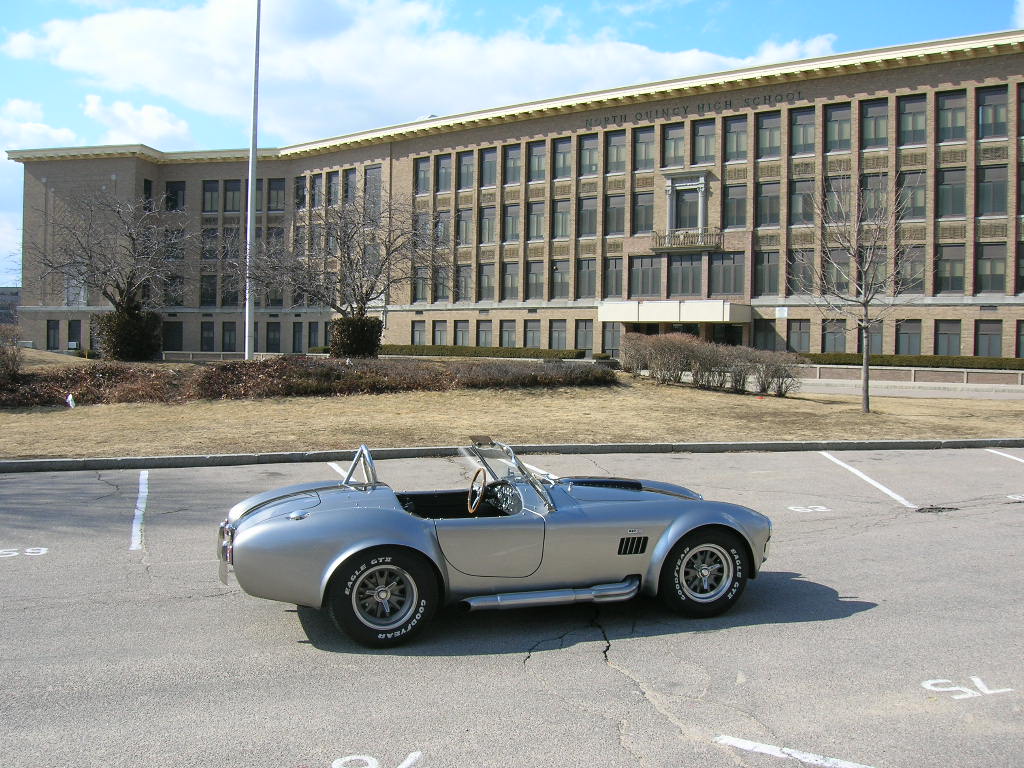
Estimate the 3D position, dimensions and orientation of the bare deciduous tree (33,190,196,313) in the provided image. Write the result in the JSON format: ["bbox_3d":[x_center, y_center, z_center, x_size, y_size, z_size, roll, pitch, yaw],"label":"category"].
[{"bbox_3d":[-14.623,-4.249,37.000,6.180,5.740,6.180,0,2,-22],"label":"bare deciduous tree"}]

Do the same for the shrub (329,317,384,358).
[{"bbox_3d":[-6.030,-1.803,39.000,2.130,1.630,2.130,1,2,-9],"label":"shrub"}]

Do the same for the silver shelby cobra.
[{"bbox_3d":[-0.075,1.022,7.391,4.020,1.200,1.740,0,2,-19],"label":"silver shelby cobra"}]

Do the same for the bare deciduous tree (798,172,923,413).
[{"bbox_3d":[9.235,-2.417,26.500,3.430,6.310,3.430,2,2,19],"label":"bare deciduous tree"}]

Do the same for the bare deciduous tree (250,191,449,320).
[{"bbox_3d":[-6.301,-4.479,39.000,7.600,6.050,7.220,1,2,-9],"label":"bare deciduous tree"}]

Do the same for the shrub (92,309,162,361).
[{"bbox_3d":[-14.144,-1.803,37.000,2.540,1.950,2.540,0,2,-21],"label":"shrub"}]

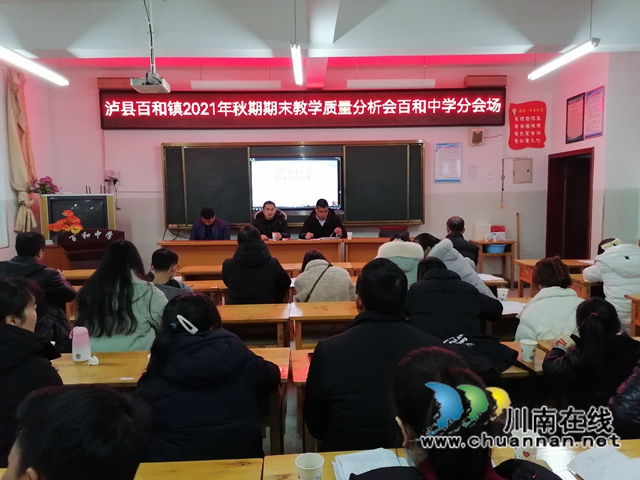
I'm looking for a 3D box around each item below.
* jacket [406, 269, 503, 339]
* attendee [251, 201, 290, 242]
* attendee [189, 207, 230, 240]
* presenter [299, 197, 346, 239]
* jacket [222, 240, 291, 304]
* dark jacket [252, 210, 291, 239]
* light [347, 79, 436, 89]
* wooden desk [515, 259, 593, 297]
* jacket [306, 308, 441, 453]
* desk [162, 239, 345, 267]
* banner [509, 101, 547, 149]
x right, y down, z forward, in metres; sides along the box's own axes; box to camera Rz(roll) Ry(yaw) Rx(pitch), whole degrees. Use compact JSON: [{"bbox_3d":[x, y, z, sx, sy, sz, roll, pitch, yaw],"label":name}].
[{"bbox_3d":[0.755,0.471,2.745,0.550,0.640,0.460,-1,4,-1],"label":"jacket"},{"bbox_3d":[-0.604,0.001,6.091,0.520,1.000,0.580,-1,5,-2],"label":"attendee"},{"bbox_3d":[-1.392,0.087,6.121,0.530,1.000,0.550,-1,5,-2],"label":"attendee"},{"bbox_3d":[0.038,0.091,6.704,0.640,1.320,0.720,-1,4,-1],"label":"presenter"},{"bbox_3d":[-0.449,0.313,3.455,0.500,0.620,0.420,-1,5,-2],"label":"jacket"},{"bbox_3d":[-0.604,-0.090,6.043,0.500,0.560,0.400,-1,5,-2],"label":"dark jacket"},{"bbox_3d":[0.984,-2.160,6.643,1.230,0.110,0.130,-1,4,-1],"label":"light"},{"bbox_3d":[2.876,0.631,5.399,1.200,0.750,0.420,-1,4,-1],"label":"wooden desk"},{"bbox_3d":[0.178,0.561,1.727,0.490,0.670,0.420,-1,6,-2],"label":"jacket"},{"bbox_3d":[-0.919,0.389,6.543,2.400,0.770,0.480,-1,4,-1],"label":"desk"},{"bbox_3d":[3.331,-1.838,7.717,0.610,0.770,0.020,-1,5,-1],"label":"banner"}]

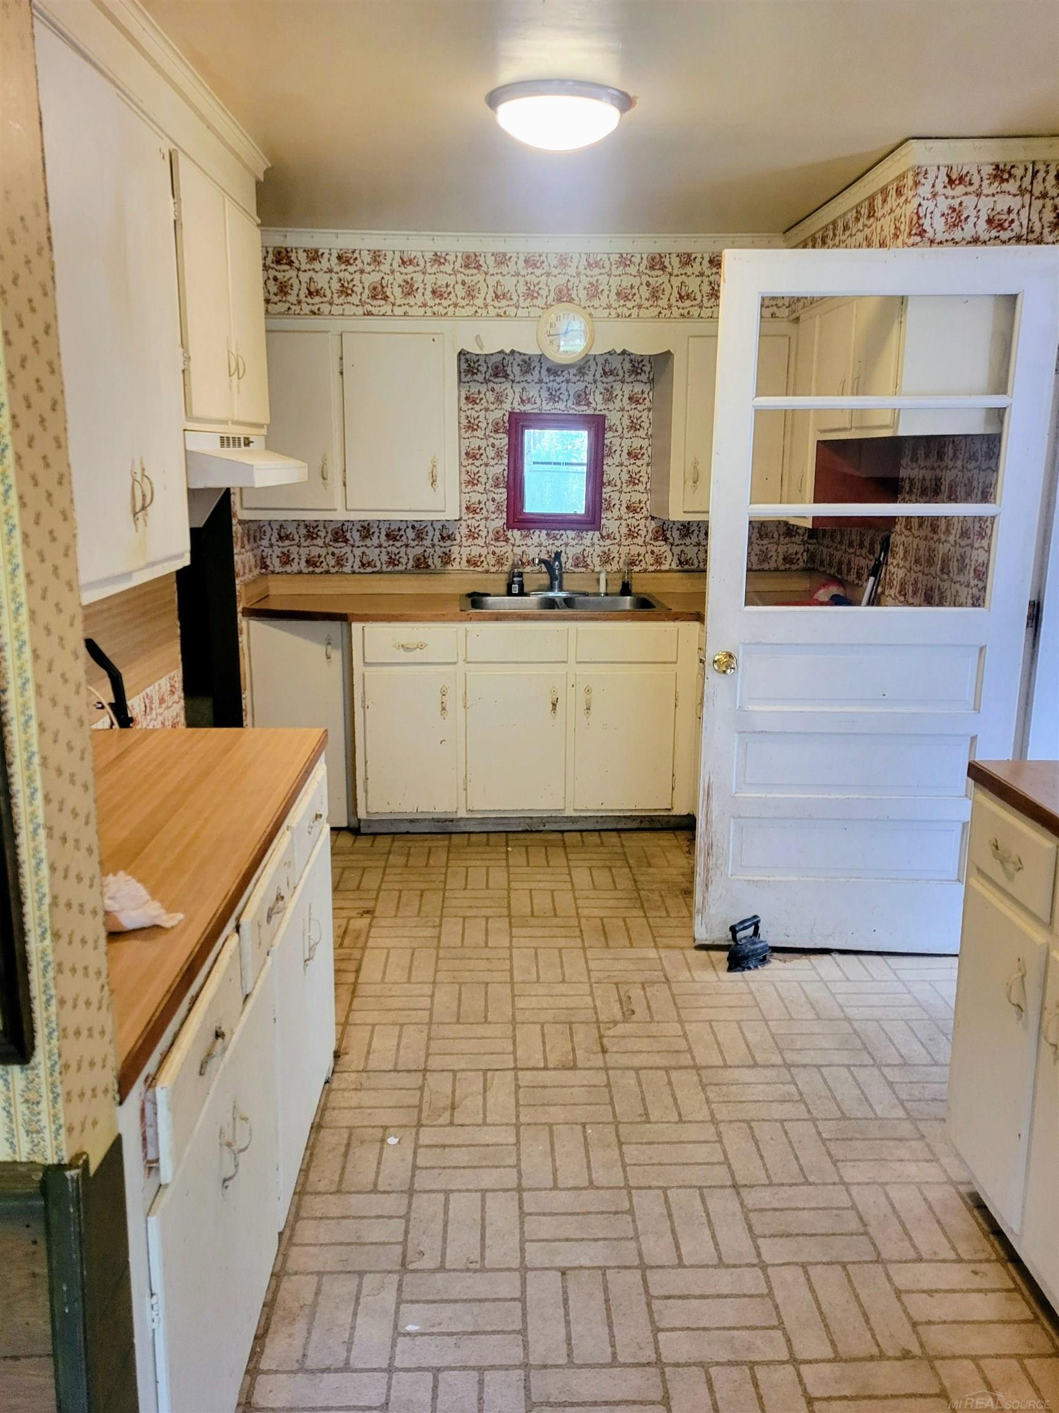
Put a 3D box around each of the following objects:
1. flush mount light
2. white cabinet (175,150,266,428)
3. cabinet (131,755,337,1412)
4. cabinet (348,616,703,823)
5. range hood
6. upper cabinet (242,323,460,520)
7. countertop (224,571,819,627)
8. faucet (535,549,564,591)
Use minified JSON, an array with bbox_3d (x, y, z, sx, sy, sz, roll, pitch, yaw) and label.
[{"bbox_3d":[0.071,-1.417,2.594,0.405,0.120,0.405,0,13,-2],"label":"flush mount light"},{"bbox_3d":[-0.929,-1.015,2.733,0.305,0.600,0.880,0,13,-2],"label":"white cabinet"},{"bbox_3d":[-0.754,0.658,1.889,0.605,0.850,1.410,0,13,-2],"label":"cabinet"},{"bbox_3d":[-0.020,0.012,4.467,1.375,0.847,0.560,0,13,-2],"label":"cabinet"},{"bbox_3d":[-0.866,-0.653,2.786,0.435,0.123,0.810,0,13,-2],"label":"range hood"},{"bbox_3d":[-0.708,-1.144,4.288,0.860,0.748,0.330,0,13,-2],"label":"upper cabinet"},{"bbox_3d":[0.052,-0.443,4.314,2.360,0.125,0.650,0,13,-2],"label":"countertop"},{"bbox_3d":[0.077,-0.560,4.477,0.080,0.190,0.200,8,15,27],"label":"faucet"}]

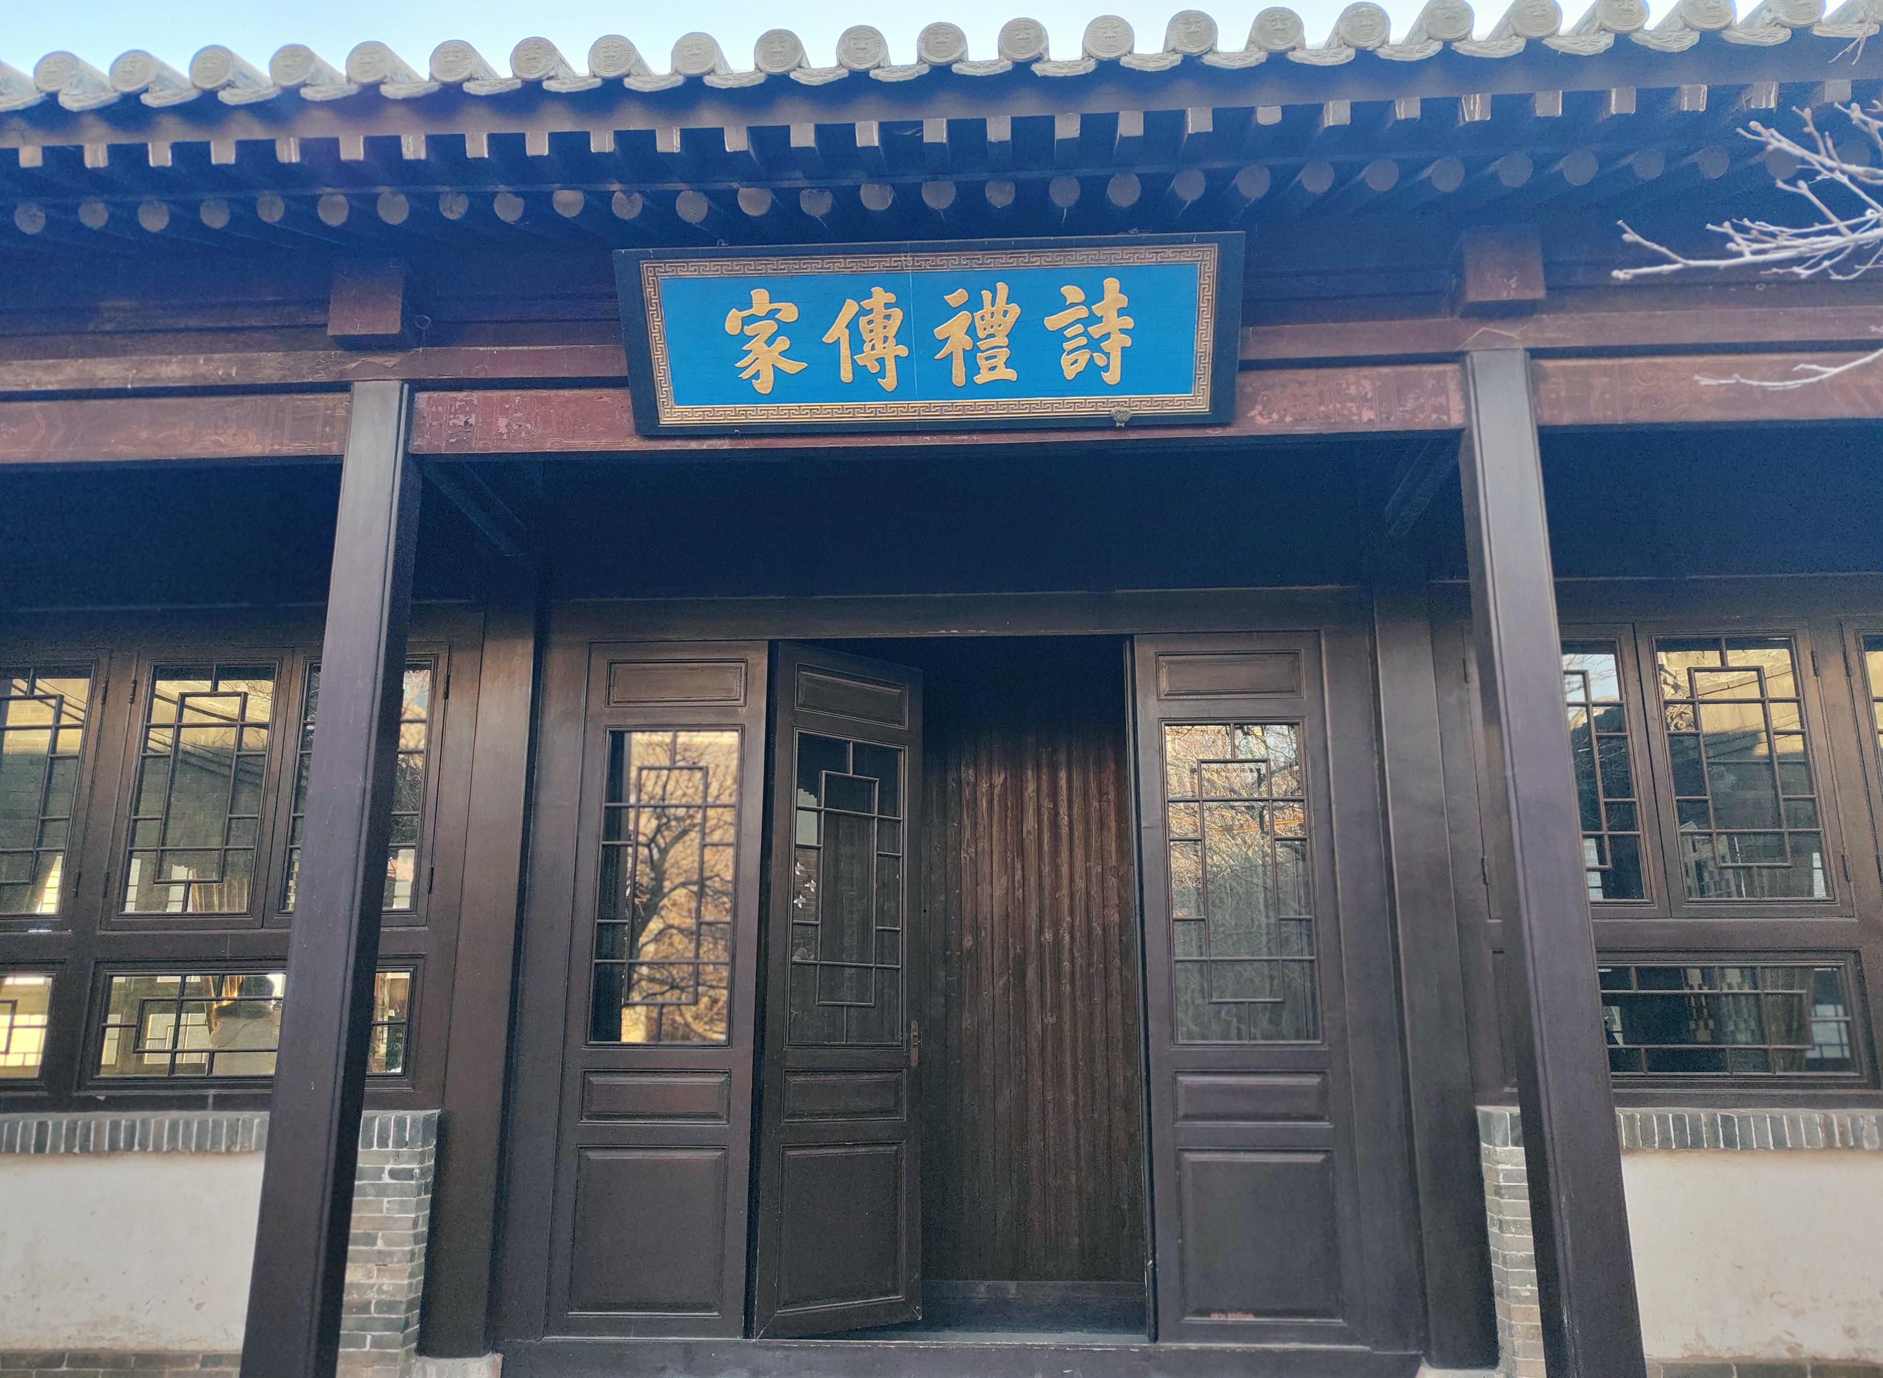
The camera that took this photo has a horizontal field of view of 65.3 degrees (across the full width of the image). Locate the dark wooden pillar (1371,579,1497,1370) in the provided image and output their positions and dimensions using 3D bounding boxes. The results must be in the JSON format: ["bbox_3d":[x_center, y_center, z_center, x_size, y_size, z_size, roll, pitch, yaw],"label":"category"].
[{"bbox_3d":[1.819,0.947,5.557,0.227,2.948,0.220,-1,-15,3],"label":"dark wooden pillar"}]

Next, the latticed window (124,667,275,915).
[{"bbox_3d":[-3.023,0.408,6.028,0.526,1.021,0.060,-1,-15,3],"label":"latticed window"}]

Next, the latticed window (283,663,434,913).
[{"bbox_3d":[-2.367,0.399,5.992,0.535,1.018,0.060,-1,-15,3],"label":"latticed window"}]

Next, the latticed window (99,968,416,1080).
[{"bbox_3d":[-2.693,1.314,5.770,1.276,0.418,0.060,-1,-15,3],"label":"latticed window"}]

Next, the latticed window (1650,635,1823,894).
[{"bbox_3d":[3.089,0.301,5.692,0.541,1.030,0.060,-1,-15,3],"label":"latticed window"}]

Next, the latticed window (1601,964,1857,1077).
[{"bbox_3d":[2.726,1.233,5.469,1.264,0.412,0.060,-1,-15,3],"label":"latticed window"}]

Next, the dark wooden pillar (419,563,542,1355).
[{"bbox_3d":[-1.755,0.973,5.763,0.230,2.999,0.220,-1,-15,3],"label":"dark wooden pillar"}]

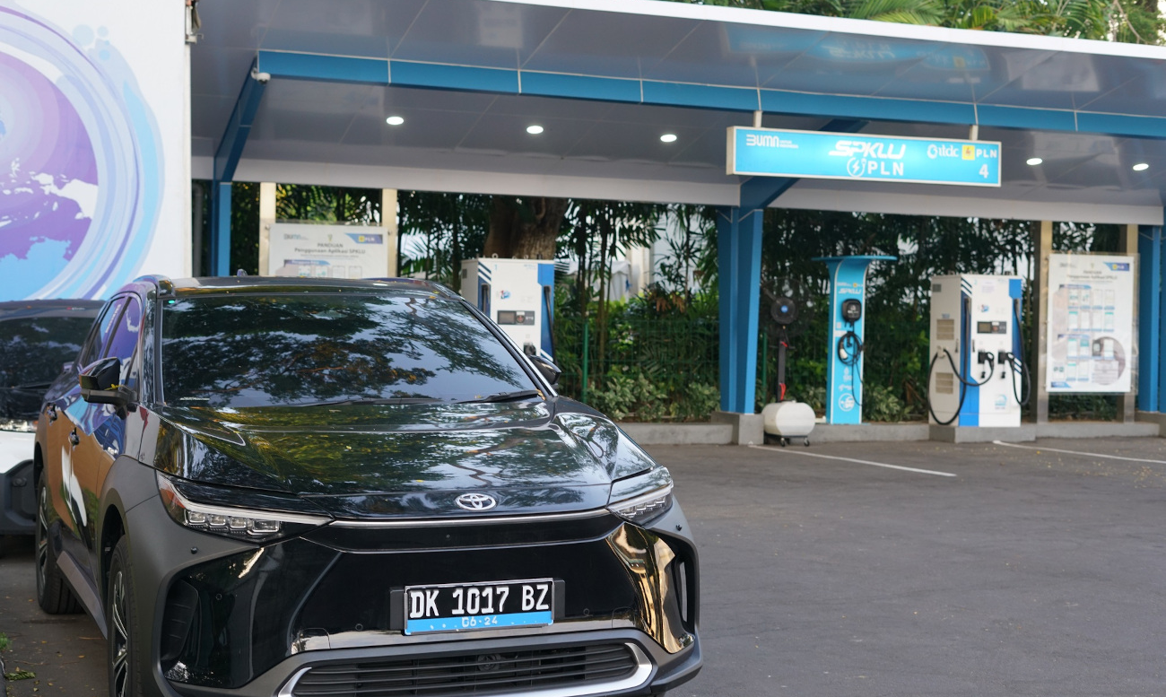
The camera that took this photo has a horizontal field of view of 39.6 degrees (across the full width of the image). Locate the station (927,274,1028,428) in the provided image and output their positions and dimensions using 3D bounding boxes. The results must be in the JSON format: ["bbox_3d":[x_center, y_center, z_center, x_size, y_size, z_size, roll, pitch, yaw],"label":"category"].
[{"bbox_3d":[5.134,0.035,21.047,0.950,1.923,0.658,1,1,-21],"label":"station"}]

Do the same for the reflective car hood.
[{"bbox_3d":[-0.528,0.341,5.181,1.690,0.280,1.230,0,1,-22],"label":"reflective car hood"}]

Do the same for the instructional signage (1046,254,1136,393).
[{"bbox_3d":[6.911,-0.332,21.963,1.410,1.861,0.040,1,1,-21],"label":"instructional signage"}]

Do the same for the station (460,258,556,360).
[{"bbox_3d":[-0.883,-0.038,18.714,0.916,1.944,0.658,1,1,-21],"label":"station"}]

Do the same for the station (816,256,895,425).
[{"bbox_3d":[3.380,-0.083,20.194,0.780,2.087,0.752,1,1,-21],"label":"station"}]

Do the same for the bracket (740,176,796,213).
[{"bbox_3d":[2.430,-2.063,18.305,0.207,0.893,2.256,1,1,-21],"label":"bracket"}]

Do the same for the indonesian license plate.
[{"bbox_3d":[-0.290,0.731,4.595,0.437,0.138,0.020,0,1,-22],"label":"indonesian license plate"}]

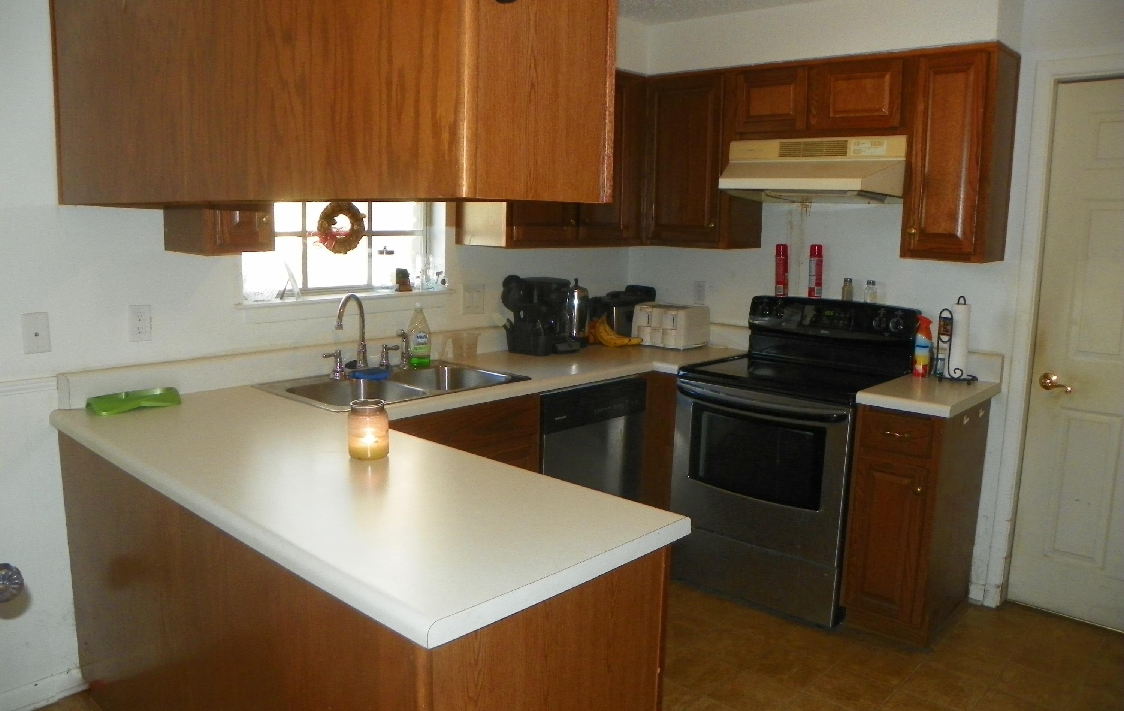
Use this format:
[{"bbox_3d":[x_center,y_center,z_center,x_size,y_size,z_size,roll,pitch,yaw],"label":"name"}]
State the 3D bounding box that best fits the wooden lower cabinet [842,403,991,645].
[{"bbox_3d":[1.353,0.571,3.193,0.310,0.859,0.595,9,12,42],"label":"wooden lower cabinet"}]

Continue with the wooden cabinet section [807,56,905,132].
[{"bbox_3d":[1.198,-0.991,3.281,0.390,0.265,0.310,9,12,42],"label":"wooden cabinet section"}]

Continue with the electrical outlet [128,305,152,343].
[{"bbox_3d":[-1.318,-0.100,2.642,0.008,0.118,0.071,9,12,42],"label":"electrical outlet"}]

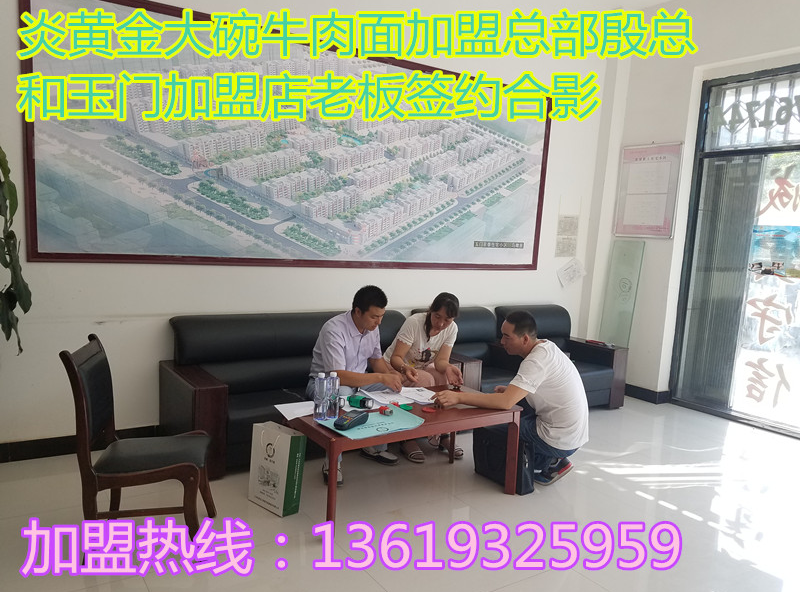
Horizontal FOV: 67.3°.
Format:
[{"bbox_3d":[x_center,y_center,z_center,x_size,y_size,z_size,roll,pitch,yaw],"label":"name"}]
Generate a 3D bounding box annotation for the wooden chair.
[{"bbox_3d":[-1.133,0.661,2.686,0.584,0.905,0.460,2,6,-10],"label":"wooden chair"}]

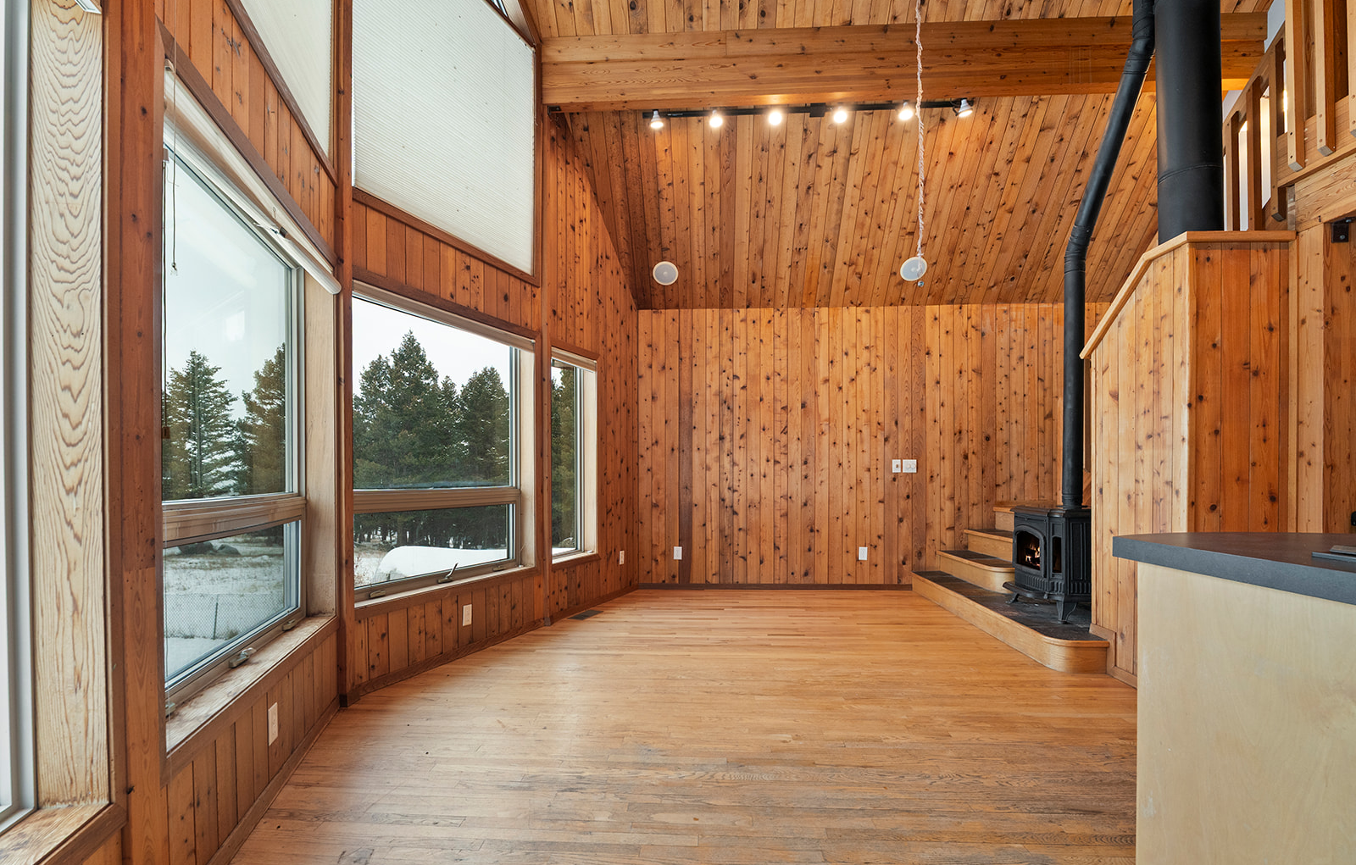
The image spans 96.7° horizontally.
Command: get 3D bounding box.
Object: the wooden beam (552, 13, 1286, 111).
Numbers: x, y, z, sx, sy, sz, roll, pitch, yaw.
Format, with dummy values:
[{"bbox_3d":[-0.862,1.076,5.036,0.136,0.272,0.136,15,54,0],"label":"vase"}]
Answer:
[{"bbox_3d":[1.395,-2.382,3.910,4.580,0.445,0.115,0,-2,3],"label":"wooden beam"}]

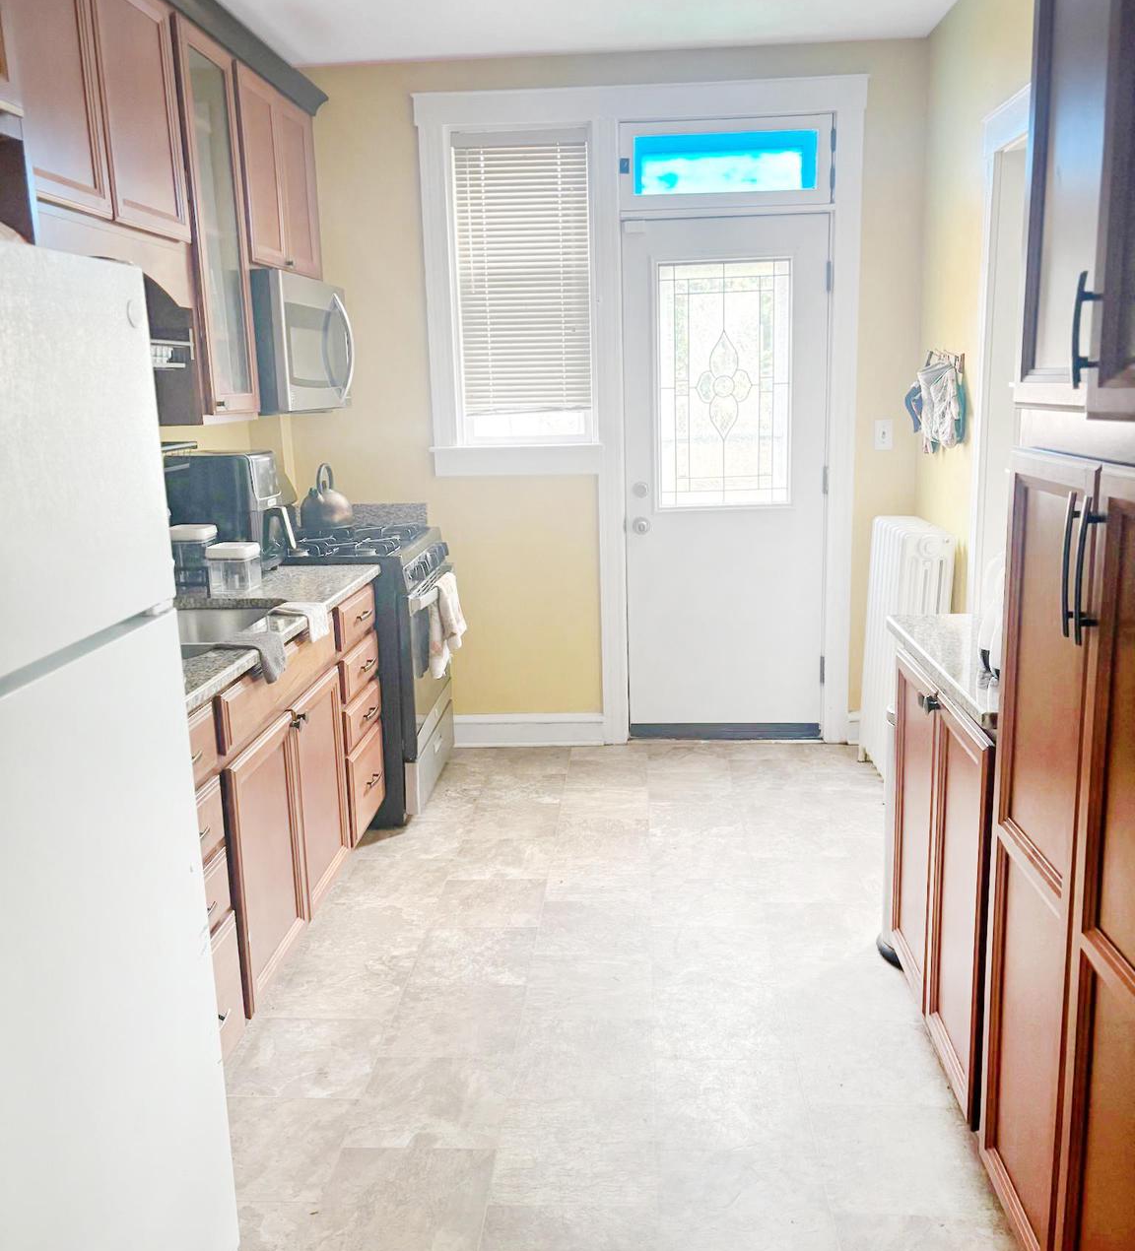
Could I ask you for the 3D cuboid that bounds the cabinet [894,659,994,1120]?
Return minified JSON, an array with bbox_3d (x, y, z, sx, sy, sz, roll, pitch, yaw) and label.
[{"bbox_3d":[0.984,0.508,2.409,0.432,0.845,0.760,-1,12,4],"label":"cabinet"}]

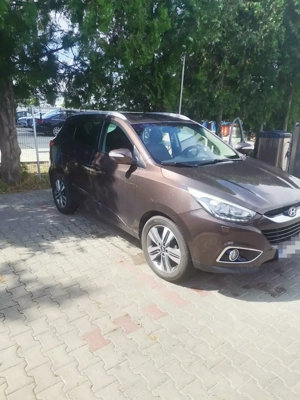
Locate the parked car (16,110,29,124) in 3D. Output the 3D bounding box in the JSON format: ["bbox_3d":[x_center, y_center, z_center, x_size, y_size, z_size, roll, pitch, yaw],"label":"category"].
[{"bbox_3d":[-15.389,-9.360,34.500,4.300,1.520,1.800,-13,21,-41],"label":"parked car"}]

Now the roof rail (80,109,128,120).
[{"bbox_3d":[-0.746,-1.199,4.237,0.070,0.110,1.500,-11,19,-35],"label":"roof rail"}]

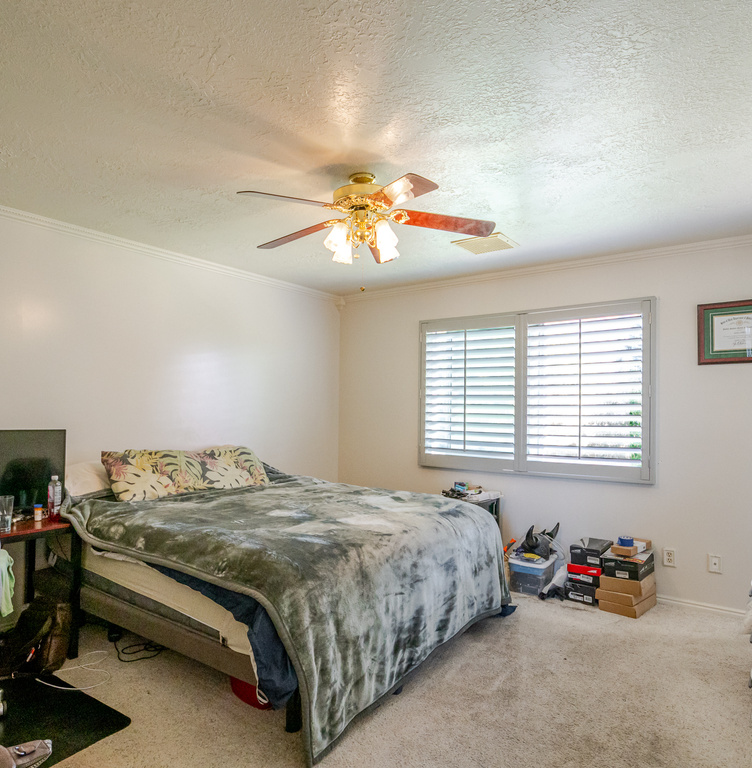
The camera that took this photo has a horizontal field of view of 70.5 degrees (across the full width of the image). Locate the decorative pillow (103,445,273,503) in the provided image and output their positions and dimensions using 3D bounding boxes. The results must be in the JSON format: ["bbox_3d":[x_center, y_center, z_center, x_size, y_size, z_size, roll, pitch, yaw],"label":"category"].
[{"bbox_3d":[-1.260,0.590,3.661,0.180,0.300,1.170,-31,-19,31],"label":"decorative pillow"}]

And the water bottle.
[{"bbox_3d":[-1.726,0.619,2.870,0.066,0.240,0.066,-1,-3,35],"label":"water bottle"}]

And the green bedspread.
[{"bbox_3d":[-0.530,1.064,3.291,2.100,0.750,1.930,-1,-3,35],"label":"green bedspread"}]

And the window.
[{"bbox_3d":[1.179,0.066,4.293,1.930,1.320,0.070,-1,-3,35],"label":"window"}]

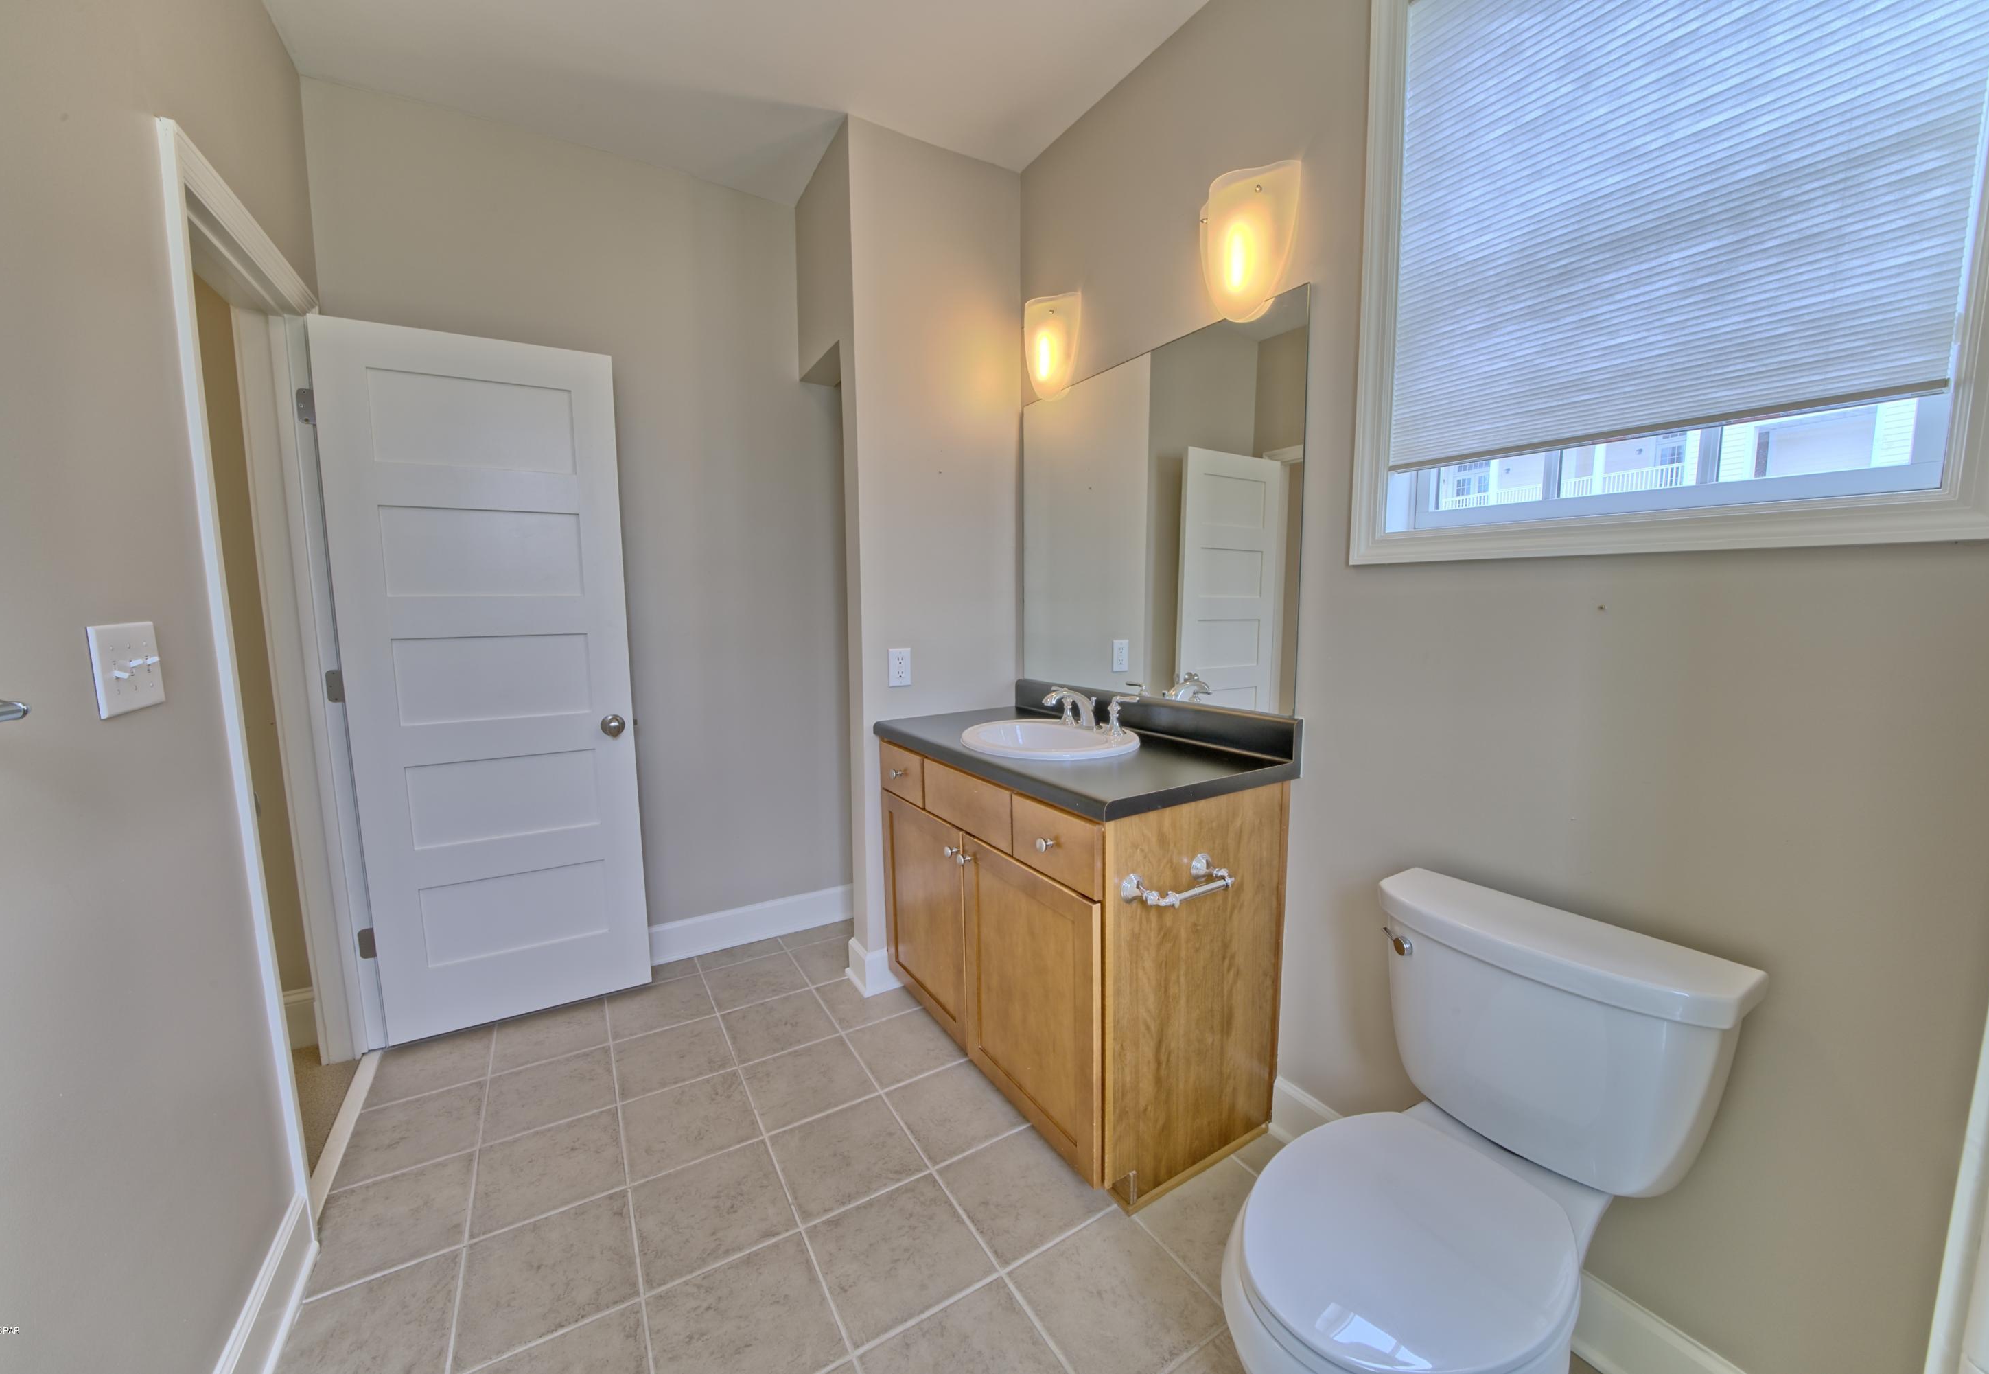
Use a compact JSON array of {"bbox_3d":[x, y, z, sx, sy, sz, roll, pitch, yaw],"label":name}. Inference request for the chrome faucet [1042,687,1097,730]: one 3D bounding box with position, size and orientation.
[{"bbox_3d":[0.224,0.070,2.000,0.194,0.126,0.058,-4,7,-32],"label":"chrome faucet"}]

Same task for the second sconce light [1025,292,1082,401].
[{"bbox_3d":[0.163,-1.079,2.228,0.110,0.297,0.234,-4,7,-32],"label":"second sconce light"}]

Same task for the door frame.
[{"bbox_3d":[-1.644,0.059,1.553,0.151,2.080,0.871,-4,7,-32],"label":"door frame"}]

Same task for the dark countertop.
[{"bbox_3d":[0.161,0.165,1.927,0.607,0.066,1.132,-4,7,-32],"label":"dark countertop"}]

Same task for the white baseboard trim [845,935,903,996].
[{"bbox_3d":[-0.407,0.944,2.366,0.151,0.145,0.155,-4,7,-32],"label":"white baseboard trim"}]

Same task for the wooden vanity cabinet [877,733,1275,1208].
[{"bbox_3d":[0.164,0.624,1.975,0.570,0.863,1.111,-4,7,-32],"label":"wooden vanity cabinet"}]

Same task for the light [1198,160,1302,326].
[{"bbox_3d":[0.567,-1.011,1.588,0.110,0.297,0.234,-4,7,-32],"label":"light"}]

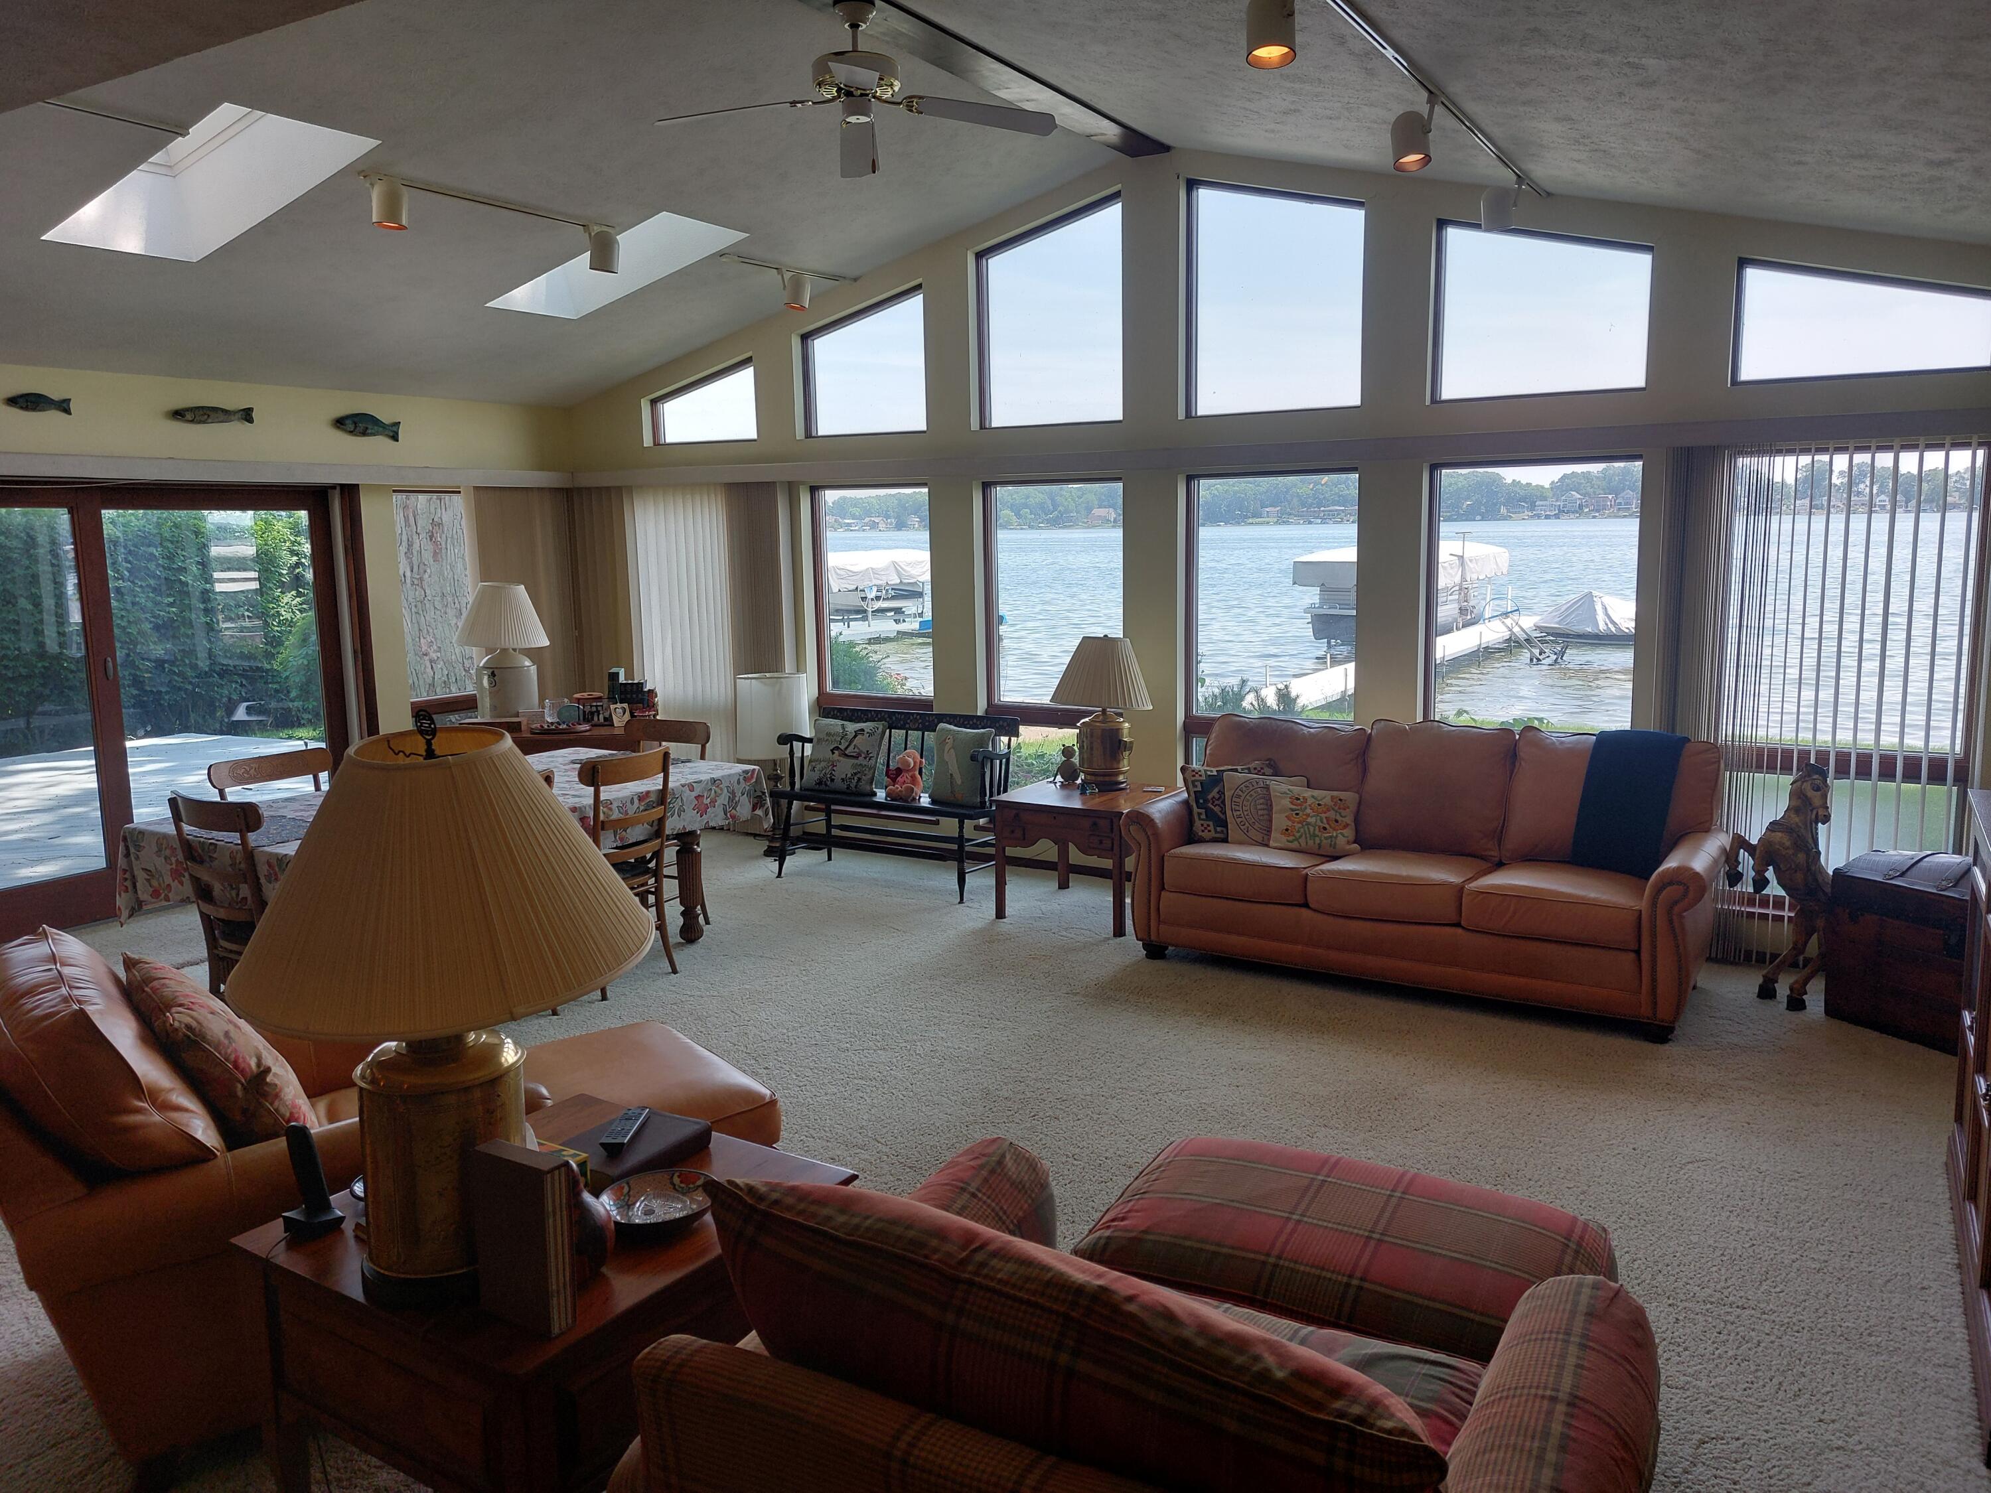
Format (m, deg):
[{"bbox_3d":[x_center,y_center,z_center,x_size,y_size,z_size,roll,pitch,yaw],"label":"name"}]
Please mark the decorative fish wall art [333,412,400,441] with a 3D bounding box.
[{"bbox_3d":[-3.347,-1.712,7.376,0.060,0.140,0.380,4,11,30],"label":"decorative fish wall art"}]

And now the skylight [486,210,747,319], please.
[{"bbox_3d":[-1.864,-2.366,6.753,1.250,0.120,0.575,-11,2,33],"label":"skylight"}]

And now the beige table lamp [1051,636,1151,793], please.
[{"bbox_3d":[0.497,-0.160,6.388,0.475,0.710,0.475,-1,9,0],"label":"beige table lamp"}]

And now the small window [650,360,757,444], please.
[{"bbox_3d":[-1.783,-2.107,8.468,0.916,0.477,0.100,5,11,32],"label":"small window"}]

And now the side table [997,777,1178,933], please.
[{"bbox_3d":[0.428,0.486,6.348,0.669,0.545,0.667,4,11,30],"label":"side table"}]

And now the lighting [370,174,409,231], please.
[{"bbox_3d":[-2.299,-2.060,5.231,0.140,0.195,0.140,5,11,32],"label":"lighting"}]

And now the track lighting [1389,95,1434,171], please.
[{"bbox_3d":[1.274,-1.876,4.220,0.125,0.205,0.115,4,11,30],"label":"track lighting"}]

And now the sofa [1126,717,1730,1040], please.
[{"bbox_3d":[1.729,0.426,5.741,2.266,1.019,0.926,5,11,32],"label":"sofa"}]

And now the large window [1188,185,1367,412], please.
[{"bbox_3d":[1.311,-2.137,6.480,0.898,1.118,0.100,5,11,32],"label":"large window"}]

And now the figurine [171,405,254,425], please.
[{"bbox_3d":[-4.004,-1.702,7.089,0.045,0.095,0.425,5,11,32],"label":"figurine"}]

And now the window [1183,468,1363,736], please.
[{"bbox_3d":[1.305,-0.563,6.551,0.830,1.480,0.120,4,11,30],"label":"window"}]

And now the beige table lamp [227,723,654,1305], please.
[{"bbox_3d":[-0.878,0.406,2.204,0.595,0.933,0.595,4,11,30],"label":"beige table lamp"}]

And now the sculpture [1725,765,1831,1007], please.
[{"bbox_3d":[2.793,0.493,4.901,0.350,0.884,0.200,0,9,5],"label":"sculpture"}]

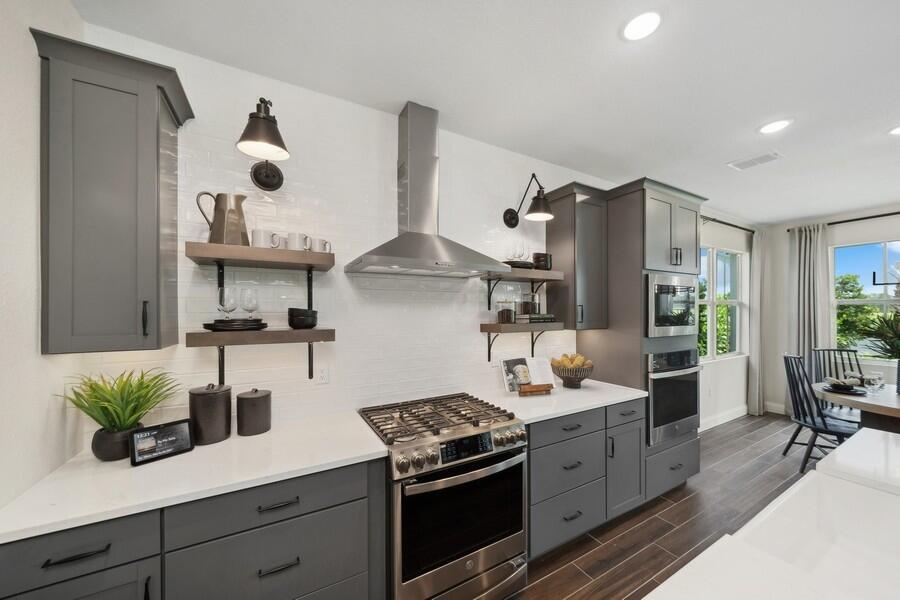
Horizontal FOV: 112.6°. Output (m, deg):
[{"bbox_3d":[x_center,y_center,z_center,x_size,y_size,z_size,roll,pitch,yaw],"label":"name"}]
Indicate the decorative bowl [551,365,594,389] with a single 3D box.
[{"bbox_3d":[0.961,0.594,2.362,0.305,0.165,0.305,0,0,0],"label":"decorative bowl"}]

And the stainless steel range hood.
[{"bbox_3d":[-0.138,-0.705,1.830,0.885,1.075,0.540,0,0,-27],"label":"stainless steel range hood"}]

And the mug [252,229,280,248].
[{"bbox_3d":[-0.904,-0.292,1.482,0.115,0.094,0.083,1,-1,-28],"label":"mug"}]

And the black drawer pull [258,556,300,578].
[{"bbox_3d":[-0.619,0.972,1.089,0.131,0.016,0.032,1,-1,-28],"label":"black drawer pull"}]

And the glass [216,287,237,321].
[{"bbox_3d":[-1.084,0.017,1.461,0.080,0.164,0.080,1,-1,-28],"label":"glass"}]

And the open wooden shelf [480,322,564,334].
[{"bbox_3d":[0.569,0.216,2.338,0.619,0.060,0.255,1,-1,-28],"label":"open wooden shelf"}]

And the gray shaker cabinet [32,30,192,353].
[{"bbox_3d":[-1.392,-0.369,1.302,0.385,1.165,0.335,0,0,-27],"label":"gray shaker cabinet"}]

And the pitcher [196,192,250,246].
[{"bbox_3d":[-1.066,-0.372,1.411,0.205,0.255,0.150,1,-1,-28],"label":"pitcher"}]

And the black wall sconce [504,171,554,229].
[{"bbox_3d":[0.605,-0.762,2.286,0.200,0.360,0.420,0,0,-27],"label":"black wall sconce"}]

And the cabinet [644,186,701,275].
[{"bbox_3d":[1.621,-0.501,2.613,0.810,0.600,0.620,1,-1,-28],"label":"cabinet"}]

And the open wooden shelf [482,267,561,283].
[{"bbox_3d":[0.555,-0.182,2.273,0.605,0.061,0.250,1,-1,-28],"label":"open wooden shelf"}]

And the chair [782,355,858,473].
[{"bbox_3d":[3.600,1.085,2.830,0.570,1.000,0.490,-1,-1,27],"label":"chair"}]

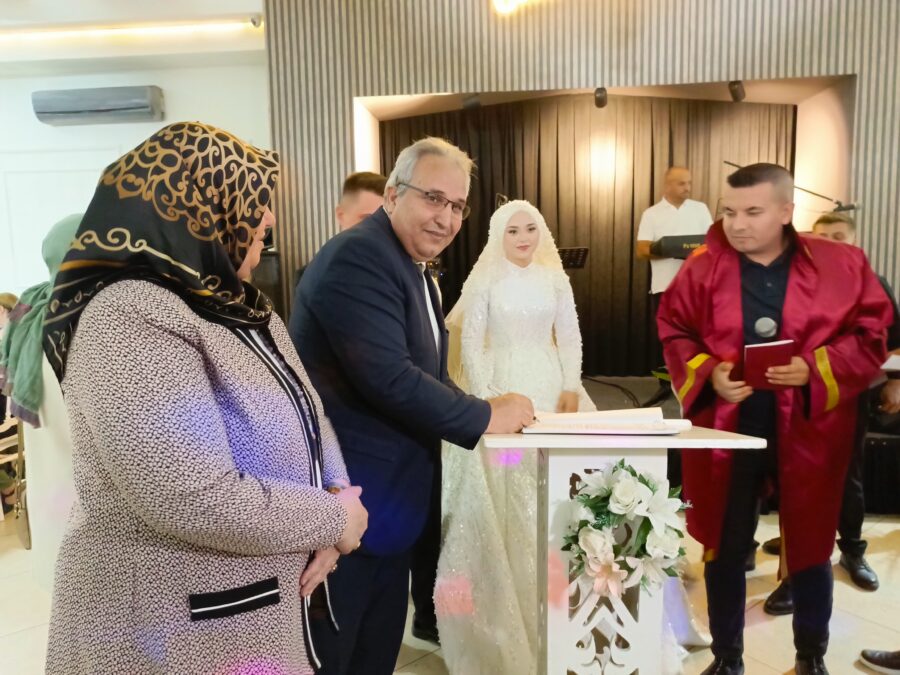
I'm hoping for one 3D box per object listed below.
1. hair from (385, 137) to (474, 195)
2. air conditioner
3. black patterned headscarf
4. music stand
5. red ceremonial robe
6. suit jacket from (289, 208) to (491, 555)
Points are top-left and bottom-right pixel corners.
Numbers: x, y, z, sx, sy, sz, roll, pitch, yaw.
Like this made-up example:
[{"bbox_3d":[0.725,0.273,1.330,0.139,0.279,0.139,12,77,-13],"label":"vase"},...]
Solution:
[{"bbox_3d":[-0.050,-0.398,1.460,0.180,0.150,0.200,-4,6,-22],"label":"hair"},{"bbox_3d":[-2.929,-1.933,5.200,0.980,0.300,0.220,-1,6,4],"label":"air conditioner"},{"bbox_3d":[-0.466,-0.140,1.030,0.360,0.410,0.300,-4,7,-25],"label":"black patterned headscarf"},{"bbox_3d":[0.811,-0.160,4.750,0.500,1.120,0.420,-1,6,4],"label":"music stand"},{"bbox_3d":[1.062,0.187,2.080,0.710,1.170,0.450,1,6,22],"label":"red ceremonial robe"},{"bbox_3d":[-0.143,0.098,1.530,0.460,0.820,0.520,1,6,19],"label":"suit jacket"}]

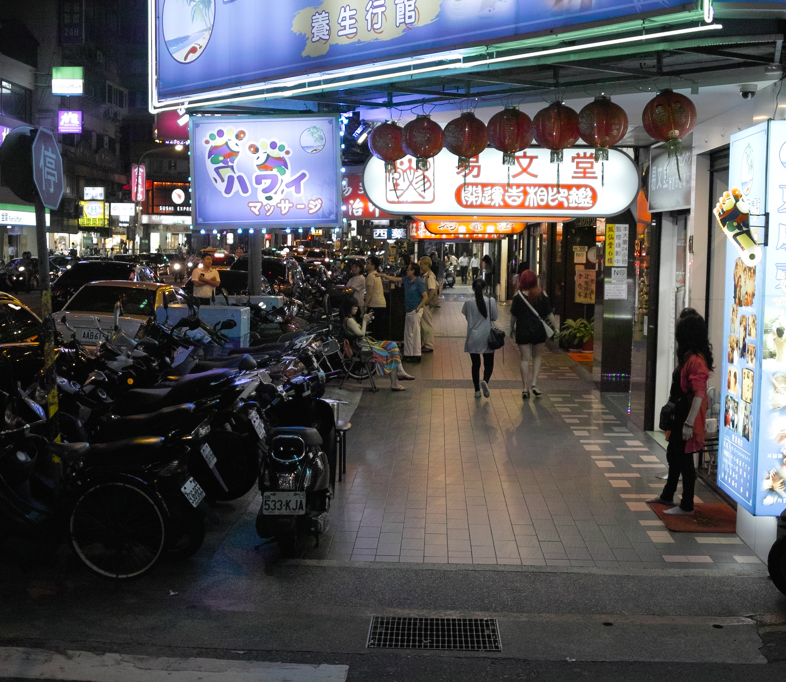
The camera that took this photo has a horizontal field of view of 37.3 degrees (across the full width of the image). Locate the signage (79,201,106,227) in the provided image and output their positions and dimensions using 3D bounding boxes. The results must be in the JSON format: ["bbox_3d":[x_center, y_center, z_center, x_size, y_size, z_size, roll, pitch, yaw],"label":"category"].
[{"bbox_3d":[-17.012,-7.190,66.000,1.420,1.480,0.280,1,5,2],"label":"signage"}]

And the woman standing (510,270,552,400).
[{"bbox_3d":[1.782,-0.084,15.000,0.550,1.650,0.420,1,5,2],"label":"woman standing"}]

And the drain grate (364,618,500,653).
[{"bbox_3d":[0.214,1.531,6.026,0.669,0.040,0.506,1,5,2],"label":"drain grate"}]

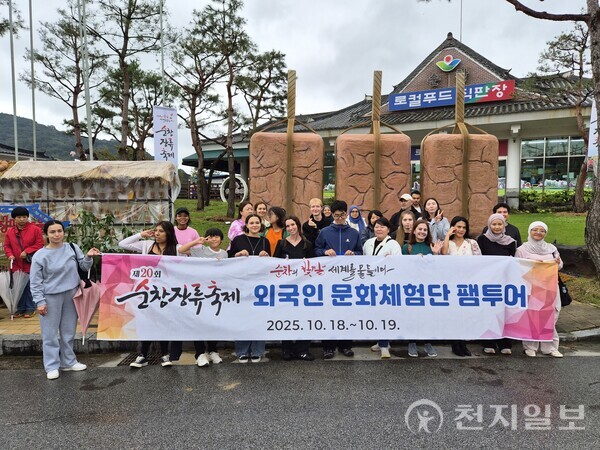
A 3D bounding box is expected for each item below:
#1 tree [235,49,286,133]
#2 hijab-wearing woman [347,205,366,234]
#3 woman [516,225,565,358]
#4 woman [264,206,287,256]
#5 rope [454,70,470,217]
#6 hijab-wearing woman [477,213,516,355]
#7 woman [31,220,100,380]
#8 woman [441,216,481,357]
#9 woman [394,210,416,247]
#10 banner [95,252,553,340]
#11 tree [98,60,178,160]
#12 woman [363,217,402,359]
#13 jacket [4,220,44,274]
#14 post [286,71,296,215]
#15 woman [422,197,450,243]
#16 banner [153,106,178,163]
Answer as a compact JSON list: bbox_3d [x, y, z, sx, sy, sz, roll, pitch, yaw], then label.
[{"bbox_3d":[-1.669,-4.054,17.280,2.500,6.760,2.500,0,4,0],"label":"tree"},{"bbox_3d":[0.913,0.463,6.442,0.450,1.570,0.320,0,4,3],"label":"hijab-wearing woman"},{"bbox_3d":[2.733,0.734,4.530,0.520,1.550,0.400,0,3,14],"label":"woman"},{"bbox_3d":[-0.348,0.538,5.445,0.440,1.580,0.330,1,4,20],"label":"woman"},{"bbox_3d":[3.953,-1.771,9.700,0.380,3.900,0.450,0,3,6],"label":"rope"},{"bbox_3d":[2.299,0.695,4.653,0.480,1.646,0.340,1,4,10],"label":"hijab-wearing woman"},{"bbox_3d":[-2.432,0.748,4.100,0.700,1.600,0.420,-2,3,-27],"label":"woman"},{"bbox_3d":[1.862,0.719,4.624,0.460,1.625,0.350,1,4,8],"label":"woman"},{"bbox_3d":[1.376,0.601,5.200,0.450,1.580,0.360,0,3,12],"label":"woman"},{"bbox_3d":[0.373,0.824,4.441,5.020,0.943,0.200,0,4,-3],"label":"banner"},{"bbox_3d":[-7.203,-4.011,17.783,3.300,6.455,3.200,0,4,0],"label":"tree"},{"bbox_3d":[0.941,0.703,4.550,0.470,1.600,0.380,1,3,18],"label":"woman"},{"bbox_3d":[-3.905,0.316,5.631,0.540,0.689,0.320,-1,4,-12],"label":"jacket"},{"bbox_3d":[-0.194,-1.680,9.112,0.230,3.622,0.200,0,4,-3],"label":"post"},{"bbox_3d":[1.986,0.412,5.800,0.480,1.620,0.360,0,3,14],"label":"woman"},{"bbox_3d":[-3.529,-2.182,10.500,0.640,1.850,0.060,-2,4,-30],"label":"banner"}]

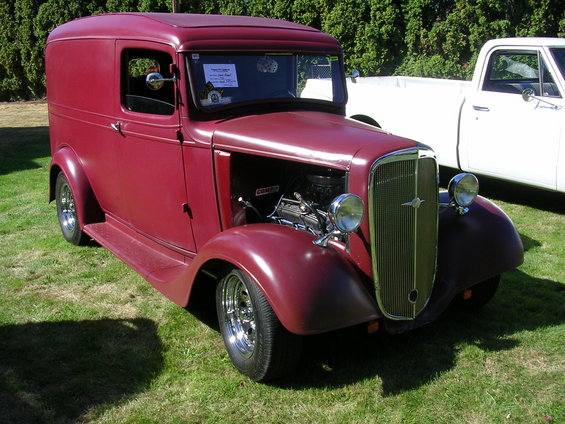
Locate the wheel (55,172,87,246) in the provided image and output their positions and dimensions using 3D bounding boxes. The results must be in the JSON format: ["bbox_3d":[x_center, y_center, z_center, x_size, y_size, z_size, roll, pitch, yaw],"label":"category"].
[{"bbox_3d":[-1.727,-0.057,5.321,0.217,0.650,0.650,-10,18,-34],"label":"wheel"}]

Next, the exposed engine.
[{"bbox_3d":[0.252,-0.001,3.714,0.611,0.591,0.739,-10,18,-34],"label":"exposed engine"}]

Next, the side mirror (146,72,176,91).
[{"bbox_3d":[-0.710,-0.767,3.648,0.179,0.108,0.079,-3,15,-13],"label":"side mirror"}]

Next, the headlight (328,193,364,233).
[{"bbox_3d":[0.286,0.001,3.000,0.197,0.197,0.163,-10,18,-34],"label":"headlight"}]

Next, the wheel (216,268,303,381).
[{"bbox_3d":[-0.130,0.518,3.157,0.202,0.662,0.662,-8,17,-28],"label":"wheel"}]

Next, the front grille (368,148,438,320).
[{"bbox_3d":[0.662,0.119,3.254,0.522,0.926,0.138,-10,16,-34],"label":"front grille"}]

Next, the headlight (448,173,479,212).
[{"bbox_3d":[0.989,-0.127,3.483,0.197,0.197,0.163,-10,18,-34],"label":"headlight"}]

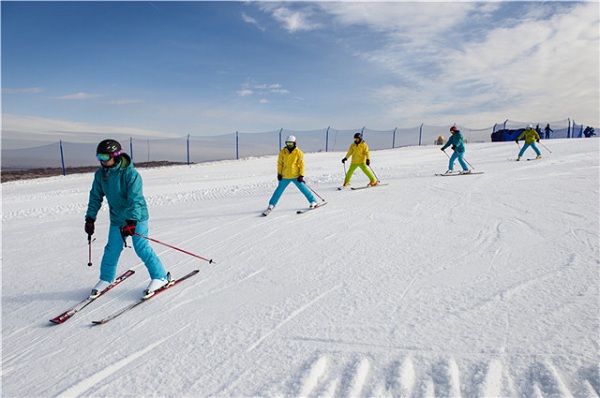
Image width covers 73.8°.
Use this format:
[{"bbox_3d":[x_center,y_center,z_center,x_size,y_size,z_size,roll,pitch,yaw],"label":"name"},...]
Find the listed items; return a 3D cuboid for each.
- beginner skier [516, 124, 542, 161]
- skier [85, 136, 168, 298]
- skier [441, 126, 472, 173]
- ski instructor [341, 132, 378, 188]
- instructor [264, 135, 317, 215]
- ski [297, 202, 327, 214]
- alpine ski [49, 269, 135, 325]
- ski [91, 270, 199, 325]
[{"bbox_3d":[10.821,-2.685,18.838,0.900,1.590,0.600,6,10,33],"label":"beginner skier"},{"bbox_3d":[-1.731,0.189,4.093,0.700,1.590,0.600,3,9,21],"label":"skier"},{"bbox_3d":[5.521,-1.774,14.210,0.850,1.700,0.600,-3,9,-19],"label":"skier"},{"bbox_3d":[1.807,-1.239,12.358,0.920,1.590,0.600,5,10,29],"label":"ski instructor"},{"bbox_3d":[-0.198,-0.617,8.902,1.050,1.590,0.600,2,9,14],"label":"instructor"},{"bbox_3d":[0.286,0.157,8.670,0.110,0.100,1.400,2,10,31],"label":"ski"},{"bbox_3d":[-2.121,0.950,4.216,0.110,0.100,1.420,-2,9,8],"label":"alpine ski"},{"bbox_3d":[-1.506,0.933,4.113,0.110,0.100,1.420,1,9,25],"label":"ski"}]

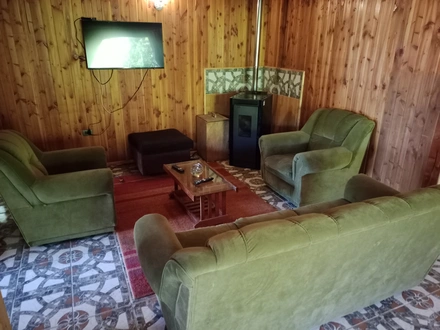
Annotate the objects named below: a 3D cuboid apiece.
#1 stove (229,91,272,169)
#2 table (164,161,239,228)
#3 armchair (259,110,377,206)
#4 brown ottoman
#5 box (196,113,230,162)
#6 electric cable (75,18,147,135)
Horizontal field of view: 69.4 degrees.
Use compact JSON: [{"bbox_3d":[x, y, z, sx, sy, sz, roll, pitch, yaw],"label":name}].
[{"bbox_3d":[0.435,-0.499,4.491,0.440,0.940,0.540,8,21,20],"label":"stove"},{"bbox_3d":[-0.217,0.266,3.217,0.435,0.365,0.870,-9,22,-24],"label":"table"},{"bbox_3d":[1.047,-0.143,3.626,0.870,0.880,0.840,-8,22,-23],"label":"armchair"},{"bbox_3d":[-0.809,-0.181,4.351,0.700,0.410,0.650,-8,22,-23],"label":"brown ottoman"},{"bbox_3d":[-0.106,-0.421,4.755,0.370,0.600,0.450,-8,22,-23],"label":"box"},{"bbox_3d":[-1.370,-1.090,4.110,0.890,1.430,0.100,-8,22,-23],"label":"electric cable"}]

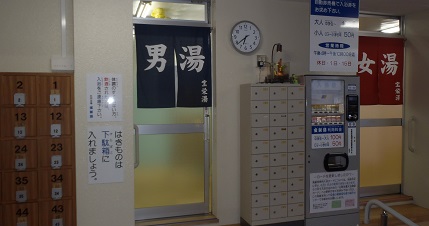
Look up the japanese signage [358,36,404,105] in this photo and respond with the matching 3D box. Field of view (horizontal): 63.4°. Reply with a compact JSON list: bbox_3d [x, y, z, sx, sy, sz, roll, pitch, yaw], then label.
[{"bbox_3d":[2.189,-0.557,4.642,0.843,0.910,0.030,-1,1,-17],"label":"japanese signage"}]

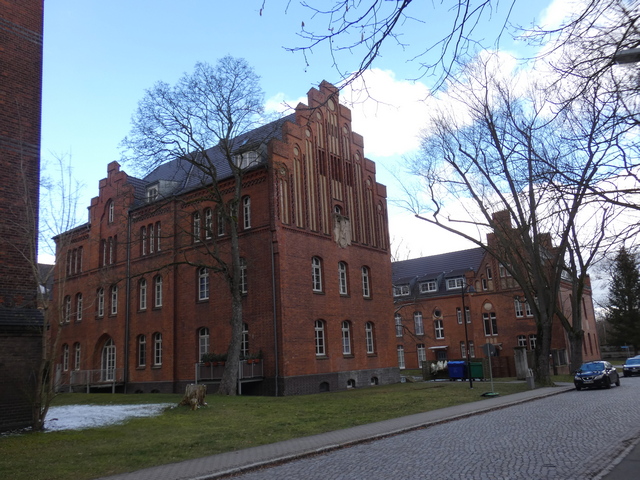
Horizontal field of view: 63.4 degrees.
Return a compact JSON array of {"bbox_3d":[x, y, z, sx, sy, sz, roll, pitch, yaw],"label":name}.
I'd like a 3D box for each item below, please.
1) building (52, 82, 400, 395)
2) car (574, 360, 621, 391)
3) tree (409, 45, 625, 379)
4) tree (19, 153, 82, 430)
[{"bbox_3d":[-9.291,1.460,44.265,27.368,21.894,13.661,-12,-15,35],"label":"building"},{"bbox_3d":[16.400,8.000,30.600,1.760,1.450,4.200,-14,-16,39],"label":"car"},{"bbox_3d":[13.419,-1.716,35.484,13.900,22.400,12.000,-8,-13,21],"label":"tree"},{"bbox_3d":[-7.798,1.149,14.800,1.900,8.100,1.900,3,-14,-28],"label":"tree"}]

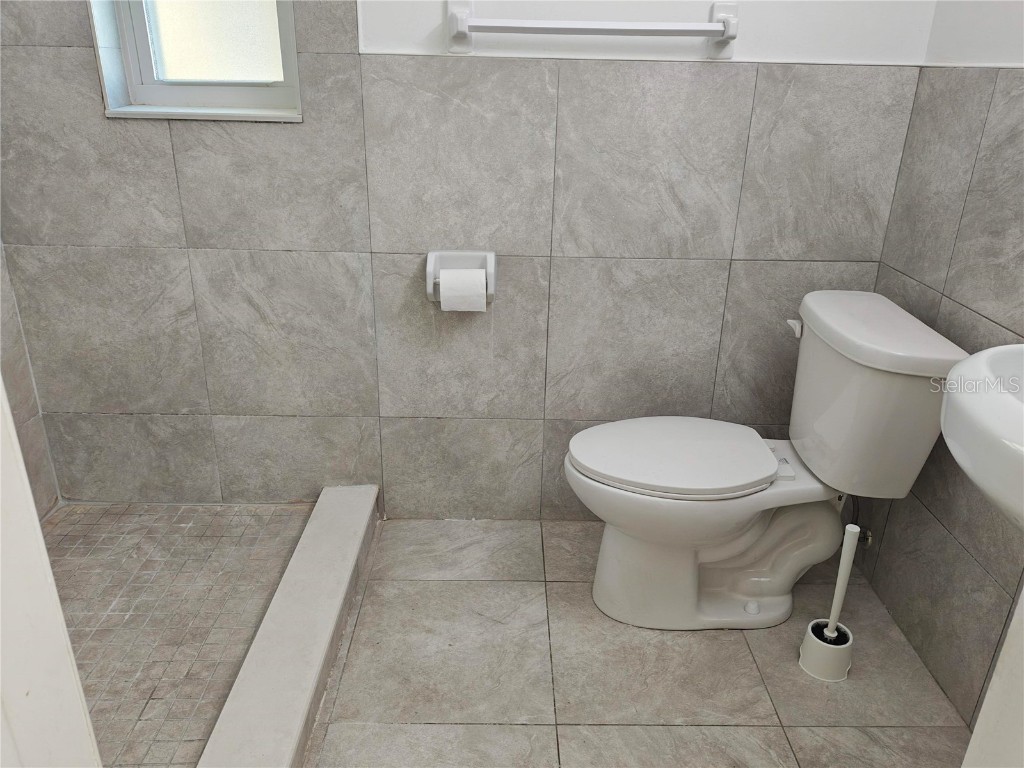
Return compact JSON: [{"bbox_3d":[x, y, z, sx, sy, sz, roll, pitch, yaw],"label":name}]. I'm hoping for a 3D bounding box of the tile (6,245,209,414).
[{"bbox_3d":[-1.041,-0.131,1.938,0.455,0.455,0.012,1,23,-1],"label":"tile"}]

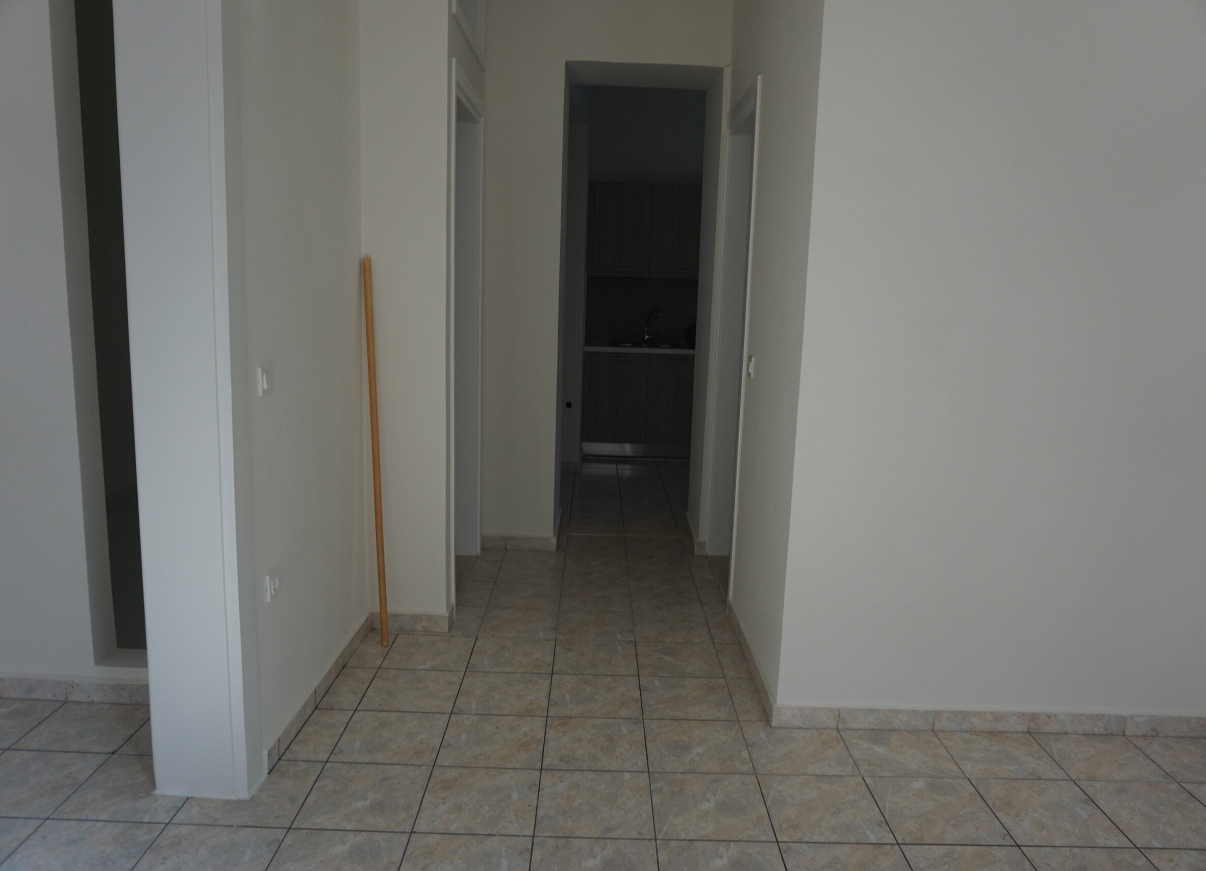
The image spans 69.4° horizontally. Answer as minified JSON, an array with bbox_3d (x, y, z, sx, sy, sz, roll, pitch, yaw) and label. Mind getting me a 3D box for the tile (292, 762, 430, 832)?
[{"bbox_3d":[-0.676,1.035,2.489,0.323,0.010,0.323,2,10,-1],"label":"tile"}]

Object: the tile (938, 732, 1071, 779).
[{"bbox_3d":[1.209,0.978,2.653,0.307,0.011,0.273,2,10,-1],"label":"tile"}]

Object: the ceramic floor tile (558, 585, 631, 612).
[{"bbox_3d":[-0.033,0.773,4.108,0.323,0.010,0.323,2,10,-1],"label":"ceramic floor tile"}]

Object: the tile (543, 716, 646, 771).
[{"bbox_3d":[-0.024,0.999,2.819,0.323,0.010,0.323,2,10,-1],"label":"tile"}]

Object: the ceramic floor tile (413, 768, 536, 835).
[{"bbox_3d":[-0.329,0.983,2.344,0.307,0.011,0.307,2,10,-1],"label":"ceramic floor tile"}]

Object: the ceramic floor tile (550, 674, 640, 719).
[{"bbox_3d":[-0.027,0.942,3.141,0.323,0.010,0.323,2,10,-1],"label":"ceramic floor tile"}]

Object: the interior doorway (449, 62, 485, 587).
[{"bbox_3d":[-0.682,-0.411,4.030,0.150,2.303,1.020,2,10,-1],"label":"interior doorway"}]

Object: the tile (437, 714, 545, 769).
[{"bbox_3d":[-0.352,0.991,2.811,0.326,0.010,0.326,2,10,-1],"label":"tile"}]

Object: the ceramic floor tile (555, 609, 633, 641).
[{"bbox_3d":[-0.031,0.830,3.785,0.323,0.010,0.323,2,10,-1],"label":"ceramic floor tile"}]

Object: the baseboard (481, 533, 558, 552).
[{"bbox_3d":[-0.466,0.596,4.830,0.420,0.080,0.012,2,10,-1],"label":"baseboard"}]

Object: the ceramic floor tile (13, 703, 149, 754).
[{"bbox_3d":[-1.557,0.888,2.642,0.307,0.011,0.301,2,10,-1],"label":"ceramic floor tile"}]

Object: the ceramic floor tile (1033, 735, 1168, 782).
[{"bbox_3d":[1.621,1.057,2.821,0.326,0.010,0.300,2,10,-1],"label":"ceramic floor tile"}]

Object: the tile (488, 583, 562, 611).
[{"bbox_3d":[-0.364,0.767,4.141,0.327,0.010,0.327,2,10,-1],"label":"tile"}]

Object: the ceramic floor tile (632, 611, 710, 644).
[{"bbox_3d":[0.298,0.845,3.825,0.327,0.010,0.327,2,10,-1],"label":"ceramic floor tile"}]

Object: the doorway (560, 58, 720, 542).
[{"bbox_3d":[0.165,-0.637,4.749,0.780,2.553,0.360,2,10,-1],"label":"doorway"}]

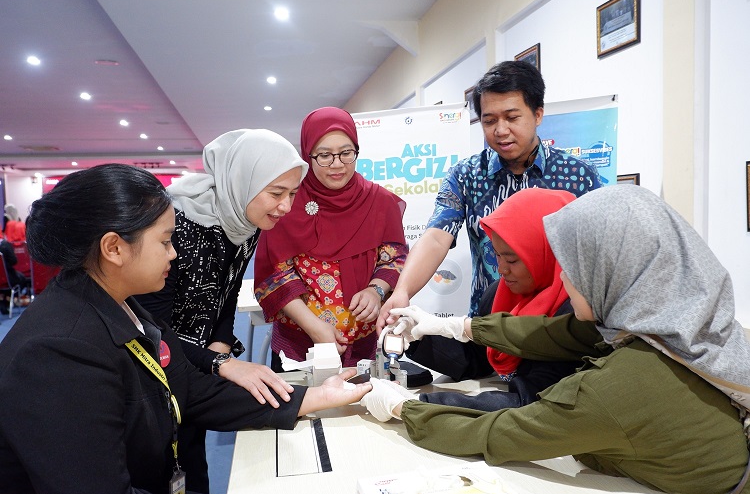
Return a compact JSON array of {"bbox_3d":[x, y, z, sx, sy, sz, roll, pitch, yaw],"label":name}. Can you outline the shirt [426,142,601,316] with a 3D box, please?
[{"bbox_3d":[0.395,0.035,1.700,0.520,0.660,0.360,-1,4,13],"label":"shirt"}]

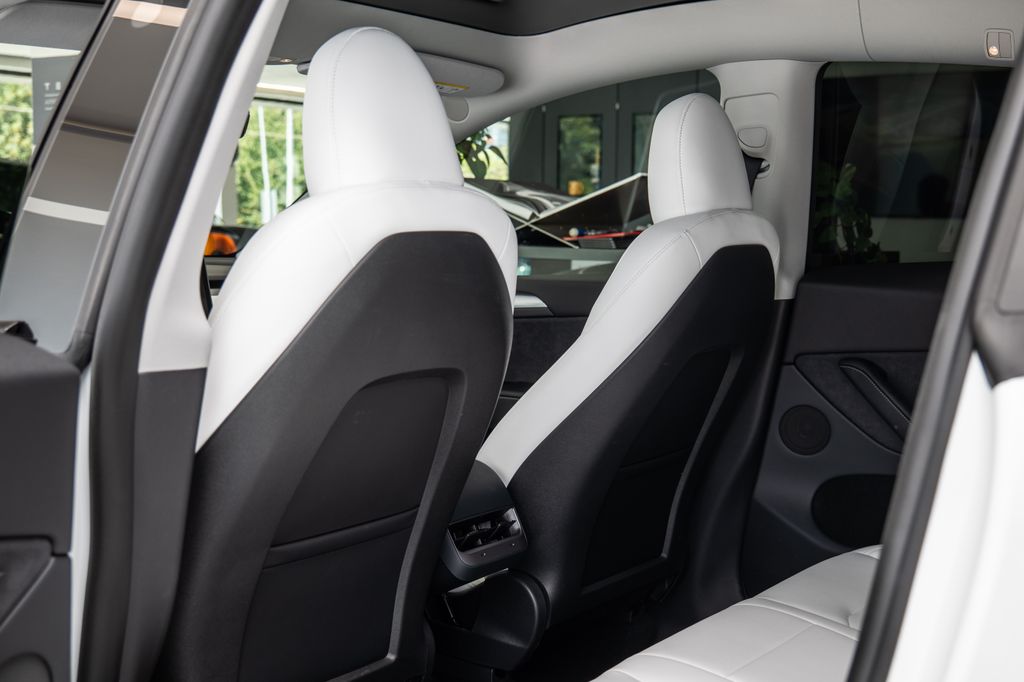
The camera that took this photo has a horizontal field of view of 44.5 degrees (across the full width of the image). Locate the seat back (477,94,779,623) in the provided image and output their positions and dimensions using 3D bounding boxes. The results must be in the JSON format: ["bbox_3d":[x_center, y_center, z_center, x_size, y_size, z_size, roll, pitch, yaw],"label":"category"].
[{"bbox_3d":[0.202,0.024,2.158,0.289,0.906,0.532,27,18,34],"label":"seat back"}]

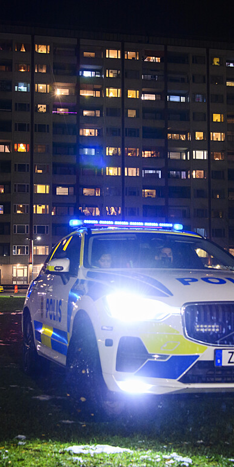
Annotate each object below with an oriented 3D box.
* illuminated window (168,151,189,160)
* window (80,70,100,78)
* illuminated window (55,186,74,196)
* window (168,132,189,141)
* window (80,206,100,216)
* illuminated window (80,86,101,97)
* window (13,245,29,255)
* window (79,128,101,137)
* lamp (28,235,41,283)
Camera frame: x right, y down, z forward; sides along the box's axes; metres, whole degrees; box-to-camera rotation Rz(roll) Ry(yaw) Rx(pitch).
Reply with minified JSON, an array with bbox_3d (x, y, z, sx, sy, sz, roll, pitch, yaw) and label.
[{"bbox_3d":[8.838,-11.097,94.556,3.285,1.274,0.150,1,-4,-12],"label":"illuminated window"},{"bbox_3d":[-3.594,-22.082,91.916,3.190,1.100,0.150,1,-5,-11],"label":"window"},{"bbox_3d":[-7.043,-5.671,89.810,2.550,1.100,0.150,1,-5,-11],"label":"illuminated window"},{"bbox_3d":[8.810,-13.680,93.733,3.350,1.100,0.150,1,-5,-11],"label":"window"},{"bbox_3d":[-3.754,-3.008,91.246,2.882,1.332,0.150,1,-4,-12],"label":"window"},{"bbox_3d":[-3.688,-19.480,91.674,2.970,1.100,0.150,1,-5,-11],"label":"illuminated window"},{"bbox_3d":[-12.645,2.222,87.460,2.099,1.324,0.150,1,-4,-12],"label":"window"},{"bbox_3d":[-3.737,-13.909,91.189,2.820,1.100,0.150,1,-5,-11],"label":"window"},{"bbox_3d":[-9.358,3.545,75.000,1.600,6.180,0.350,0,-5,0],"label":"lamp"}]

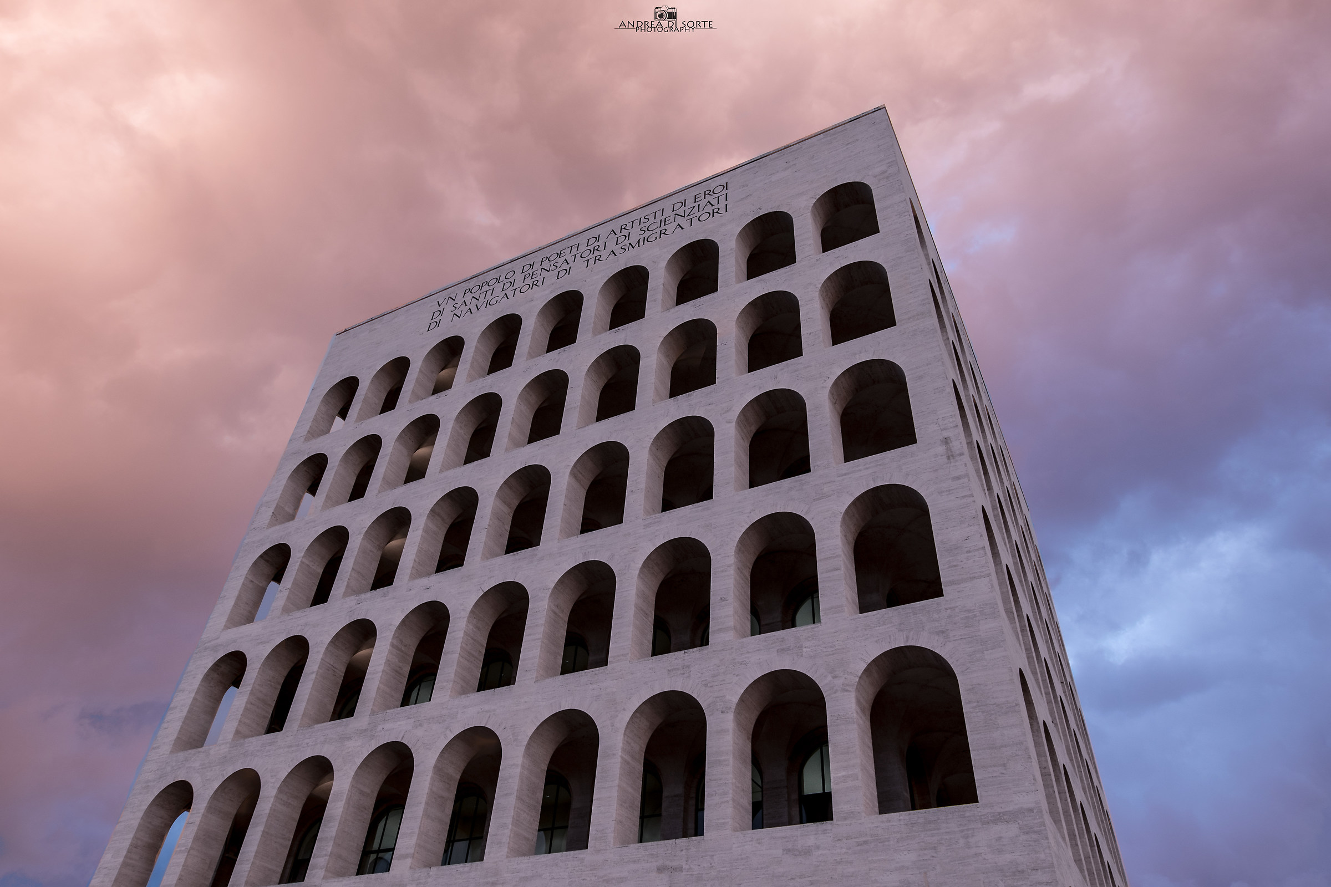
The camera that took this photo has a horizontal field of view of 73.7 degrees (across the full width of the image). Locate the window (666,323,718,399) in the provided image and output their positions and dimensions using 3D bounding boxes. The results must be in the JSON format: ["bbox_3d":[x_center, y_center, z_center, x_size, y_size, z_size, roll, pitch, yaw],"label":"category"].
[{"bbox_3d":[1.638,-4.594,53.576,3.996,6.340,1.937,-17,-46,22],"label":"window"}]

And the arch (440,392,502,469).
[{"bbox_3d":[-11.282,-0.522,54.810,3.710,5.840,1.800,-17,-46,22],"label":"arch"}]

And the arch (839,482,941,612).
[{"bbox_3d":[9.193,4.462,35.753,3.710,5.840,1.800,-17,-46,22],"label":"arch"}]

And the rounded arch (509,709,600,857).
[{"bbox_3d":[-3.879,13.930,36.223,3.710,5.840,1.800,-17,-46,22],"label":"rounded arch"}]

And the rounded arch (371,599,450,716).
[{"bbox_3d":[-13.075,11.885,48.571,3.996,6.340,1.937,-17,-46,22],"label":"rounded arch"}]

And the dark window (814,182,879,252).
[{"bbox_3d":[10.449,-12.594,50.835,3.710,5.840,1.800,-17,-46,22],"label":"dark window"}]

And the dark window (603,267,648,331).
[{"bbox_3d":[-2.534,-9.371,60.985,3.996,6.340,1.937,-17,-46,22],"label":"dark window"}]

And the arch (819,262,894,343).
[{"bbox_3d":[10.864,-7.388,49.671,3.996,6.340,1.937,-17,-46,22],"label":"arch"}]

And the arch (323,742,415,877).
[{"bbox_3d":[-12.441,16.524,39.831,3.710,5.840,1.800,-17,-46,22],"label":"arch"}]

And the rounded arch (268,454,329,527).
[{"bbox_3d":[-23.988,3.507,60.223,3.710,5.840,1.800,-17,-46,22],"label":"rounded arch"}]

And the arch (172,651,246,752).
[{"bbox_3d":[-26.913,16.076,54.428,3.996,6.340,1.937,-17,-46,22],"label":"arch"}]

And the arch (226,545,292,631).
[{"bbox_3d":[-26.476,9.934,59.857,3.996,6.340,1.937,-17,-46,22],"label":"arch"}]

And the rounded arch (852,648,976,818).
[{"bbox_3d":[8.627,10.054,30.810,3.710,5.840,1.800,-17,-46,22],"label":"rounded arch"}]

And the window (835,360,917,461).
[{"bbox_3d":[10.426,-1.241,44.239,3.996,6.340,1.937,-17,-46,22],"label":"window"}]

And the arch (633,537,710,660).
[{"bbox_3d":[0.763,7.695,42.714,3.996,6.340,1.937,-17,-46,22],"label":"arch"}]

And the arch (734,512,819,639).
[{"bbox_3d":[4.928,5.772,37.557,3.710,5.840,1.800,-17,-46,22],"label":"arch"}]

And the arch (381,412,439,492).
[{"bbox_3d":[-15.453,0.837,56.615,3.710,5.840,1.800,-17,-46,22],"label":"arch"}]

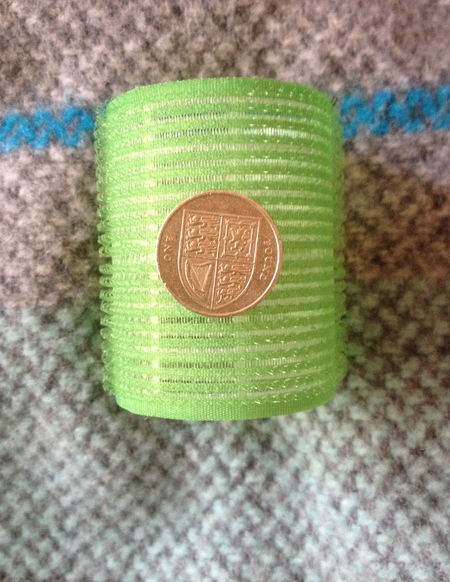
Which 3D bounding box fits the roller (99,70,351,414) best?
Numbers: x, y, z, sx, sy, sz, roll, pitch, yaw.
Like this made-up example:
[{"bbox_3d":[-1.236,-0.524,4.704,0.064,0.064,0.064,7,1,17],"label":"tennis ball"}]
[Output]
[{"bbox_3d":[-0.001,-0.009,0.137,0.052,0.052,0.063,-2,93,0],"label":"roller"}]

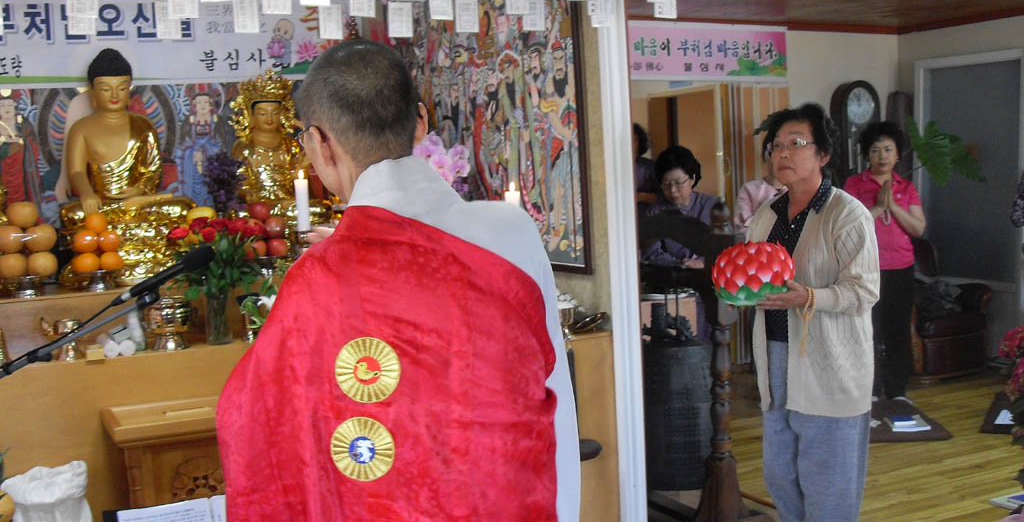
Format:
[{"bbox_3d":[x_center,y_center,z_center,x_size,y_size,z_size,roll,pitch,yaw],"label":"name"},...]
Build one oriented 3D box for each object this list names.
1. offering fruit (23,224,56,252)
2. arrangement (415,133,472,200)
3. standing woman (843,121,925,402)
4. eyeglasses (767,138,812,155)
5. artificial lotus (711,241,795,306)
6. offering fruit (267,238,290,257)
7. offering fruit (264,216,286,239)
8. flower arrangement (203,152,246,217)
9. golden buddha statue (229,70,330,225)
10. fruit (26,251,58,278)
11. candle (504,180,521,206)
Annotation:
[{"bbox_3d":[-1.522,-0.076,3.530,0.104,0.094,0.104,-5,6,-27],"label":"offering fruit"},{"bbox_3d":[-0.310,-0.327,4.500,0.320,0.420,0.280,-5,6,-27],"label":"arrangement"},{"bbox_3d":[2.065,-0.011,6.077,0.470,1.570,0.340,-1,5,21],"label":"standing woman"},{"bbox_3d":[0.900,-0.366,3.459,0.138,0.043,0.135,1,6,41],"label":"eyeglasses"},{"bbox_3d":[0.727,0.039,3.300,0.252,0.190,0.252,0,5,27],"label":"artificial lotus"},{"bbox_3d":[-0.840,-0.049,3.930,0.080,0.071,0.080,-5,6,-27],"label":"offering fruit"},{"bbox_3d":[-0.952,-0.132,4.400,0.083,0.084,0.083,-4,5,-20],"label":"offering fruit"},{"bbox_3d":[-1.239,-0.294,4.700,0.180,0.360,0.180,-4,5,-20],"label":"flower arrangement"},{"bbox_3d":[-1.048,-0.503,4.891,0.420,0.700,0.330,-5,5,-27],"label":"golden buddha statue"},{"bbox_3d":[-1.758,0.011,4.106,0.117,0.100,0.117,-5,5,-27],"label":"fruit"},{"bbox_3d":[0.007,-0.204,4.100,0.055,0.200,0.055,-2,5,0],"label":"candle"}]

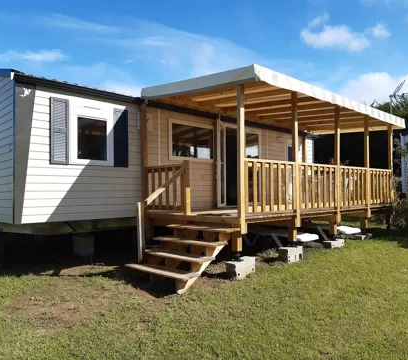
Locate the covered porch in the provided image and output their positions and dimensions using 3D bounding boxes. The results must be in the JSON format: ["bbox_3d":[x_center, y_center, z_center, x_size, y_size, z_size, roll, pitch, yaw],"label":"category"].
[{"bbox_3d":[1.960,-0.243,8.163,6.142,3.089,2.869,1,-2,-43],"label":"covered porch"}]

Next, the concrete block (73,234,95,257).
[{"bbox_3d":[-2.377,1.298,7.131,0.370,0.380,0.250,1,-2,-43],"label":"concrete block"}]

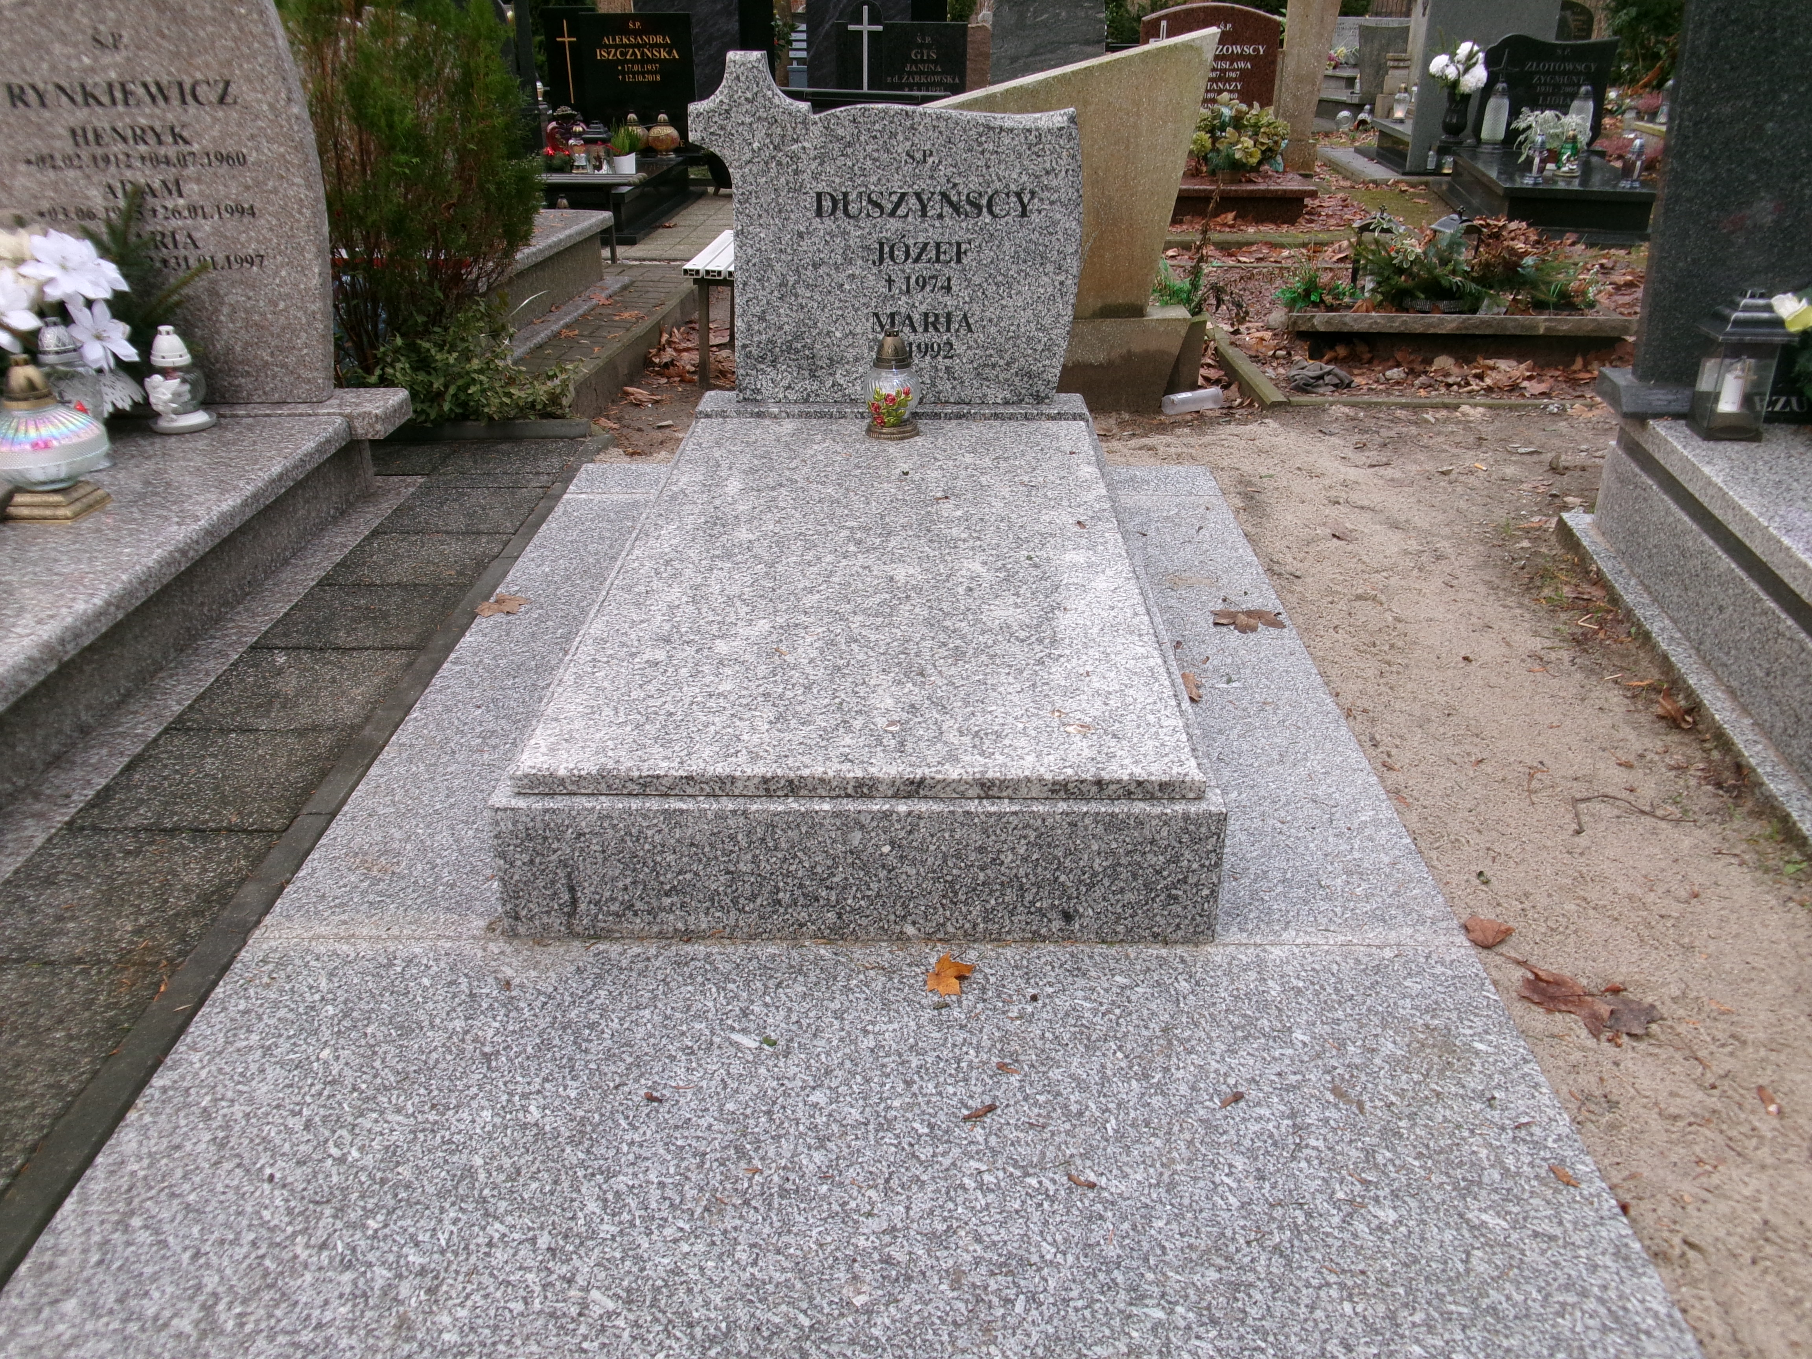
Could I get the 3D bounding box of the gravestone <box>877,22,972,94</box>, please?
[{"bbox_3d":[0.097,-3.562,8.400,0.550,0.420,0.080,4,25,9],"label":"gravestone"}]

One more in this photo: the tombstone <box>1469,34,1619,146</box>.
[{"bbox_3d":[3.451,-3.194,7.950,0.700,0.570,0.080,7,26,15],"label":"tombstone"}]

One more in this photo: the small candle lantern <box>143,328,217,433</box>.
[{"bbox_3d":[-1.631,-0.678,3.260,0.145,0.220,0.145,16,30,31],"label":"small candle lantern"}]

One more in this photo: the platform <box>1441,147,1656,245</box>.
[{"bbox_3d":[3.541,-2.643,7.942,0.930,0.270,1.780,4,26,8],"label":"platform"}]

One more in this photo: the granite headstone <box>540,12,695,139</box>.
[{"bbox_3d":[-1.558,-3.356,8.131,0.800,0.670,0.120,1,26,3],"label":"granite headstone"}]

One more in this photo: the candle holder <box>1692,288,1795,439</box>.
[{"bbox_3d":[1.589,-0.601,2.790,0.142,0.262,0.142,4,25,8],"label":"candle holder"}]

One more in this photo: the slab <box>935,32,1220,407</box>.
[{"bbox_3d":[0.384,-1.361,4.396,0.990,1.070,0.220,0,26,1],"label":"slab"}]

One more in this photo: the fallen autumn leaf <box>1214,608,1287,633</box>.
[{"bbox_3d":[0.718,-0.131,3.064,0.140,0.025,0.105,0,26,1],"label":"fallen autumn leaf"}]

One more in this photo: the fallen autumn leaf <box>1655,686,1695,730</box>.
[{"bbox_3d":[1.400,0.050,2.673,0.060,0.040,0.085,0,26,1],"label":"fallen autumn leaf"}]

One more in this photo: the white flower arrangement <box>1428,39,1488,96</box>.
[{"bbox_3d":[2.953,-3.275,7.850,0.300,0.280,0.280,7,26,15],"label":"white flower arrangement"}]

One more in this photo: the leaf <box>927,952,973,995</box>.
[{"bbox_3d":[0.053,0.349,1.740,0.058,0.016,0.078,0,25,1],"label":"leaf"}]

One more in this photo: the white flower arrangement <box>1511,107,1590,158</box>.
[{"bbox_3d":[3.212,-2.721,7.300,0.380,0.250,0.320,7,26,15],"label":"white flower arrangement"}]

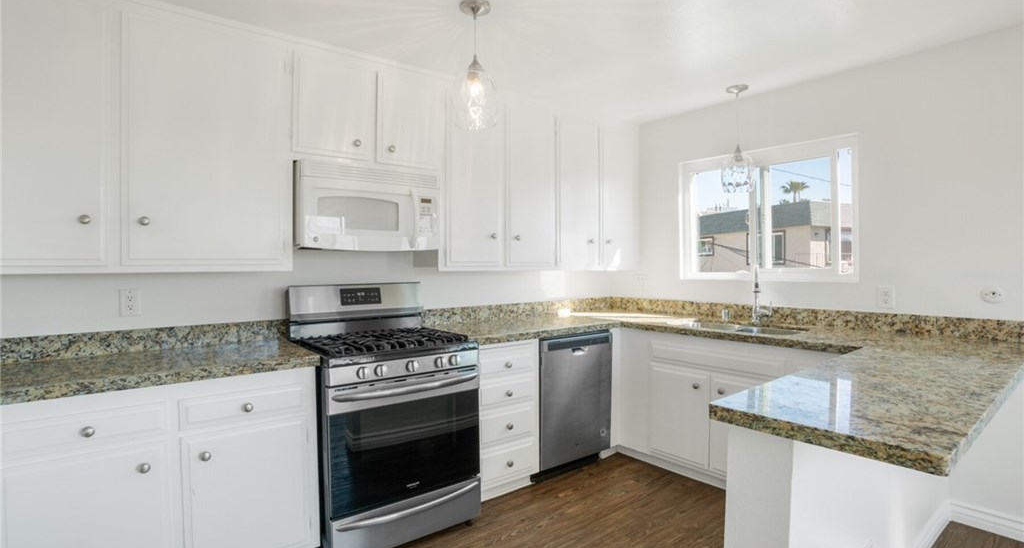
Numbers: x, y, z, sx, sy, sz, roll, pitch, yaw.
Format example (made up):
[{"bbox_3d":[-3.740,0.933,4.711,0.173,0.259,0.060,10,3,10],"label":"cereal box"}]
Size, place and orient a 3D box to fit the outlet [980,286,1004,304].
[{"bbox_3d":[2.272,0.099,2.287,0.015,0.077,0.077,-1,1,-37],"label":"outlet"}]

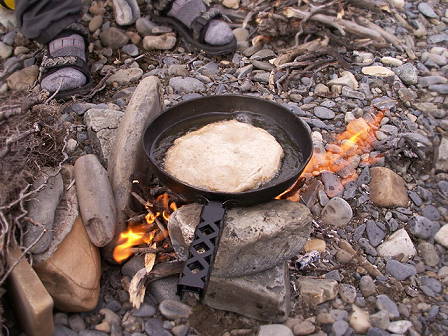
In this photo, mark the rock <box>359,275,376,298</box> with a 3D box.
[{"bbox_3d":[0.210,0.172,0.664,0.026,0.023,0.033,0,39,0],"label":"rock"}]

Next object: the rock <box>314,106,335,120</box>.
[{"bbox_3d":[0.227,-0.123,1.026,0.045,0.026,0.040,0,39,0],"label":"rock"}]

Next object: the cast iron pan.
[{"bbox_3d":[-0.006,0.023,0.717,0.280,0.056,0.456,7,39,6],"label":"cast iron pan"}]

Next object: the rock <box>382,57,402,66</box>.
[{"bbox_3d":[0.478,-0.304,1.292,0.060,0.014,0.026,15,41,15],"label":"rock"}]

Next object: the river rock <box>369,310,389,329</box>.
[{"bbox_3d":[0.220,0.214,0.640,0.029,0.018,0.024,13,40,14],"label":"river rock"}]

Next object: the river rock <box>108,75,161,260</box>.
[{"bbox_3d":[-0.156,-0.030,0.846,0.065,0.105,0.410,0,39,0],"label":"river rock"}]

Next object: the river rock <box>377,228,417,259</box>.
[{"bbox_3d":[0.282,0.124,0.742,0.062,0.036,0.042,11,40,12],"label":"river rock"}]

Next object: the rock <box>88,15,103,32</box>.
[{"bbox_3d":[-0.399,-0.449,1.407,0.046,0.052,0.055,0,39,0],"label":"rock"}]

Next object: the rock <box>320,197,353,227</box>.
[{"bbox_3d":[0.199,0.077,0.799,0.053,0.032,0.045,11,40,12],"label":"rock"}]

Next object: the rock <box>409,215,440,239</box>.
[{"bbox_3d":[0.345,0.101,0.779,0.048,0.027,0.036,16,41,17],"label":"rock"}]

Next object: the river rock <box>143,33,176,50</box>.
[{"bbox_3d":[-0.191,-0.374,1.341,0.094,0.035,0.045,-2,39,-4],"label":"river rock"}]

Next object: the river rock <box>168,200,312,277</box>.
[{"bbox_3d":[0.026,0.108,0.706,0.205,0.072,0.118,-3,39,-6],"label":"river rock"}]

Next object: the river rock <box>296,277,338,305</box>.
[{"bbox_3d":[0.135,0.177,0.655,0.058,0.032,0.035,0,39,0],"label":"river rock"}]

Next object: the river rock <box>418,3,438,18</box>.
[{"bbox_3d":[0.680,-0.524,1.508,0.062,0.045,0.070,10,40,12],"label":"river rock"}]

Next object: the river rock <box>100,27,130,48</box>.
[{"bbox_3d":[-0.320,-0.381,1.324,0.080,0.060,0.068,0,39,0],"label":"river rock"}]

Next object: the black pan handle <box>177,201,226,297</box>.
[{"bbox_3d":[-0.026,0.102,0.583,0.033,0.024,0.155,6,40,8],"label":"black pan handle"}]

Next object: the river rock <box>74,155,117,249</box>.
[{"bbox_3d":[-0.207,0.051,0.719,0.053,0.045,0.168,-12,50,-16],"label":"river rock"}]

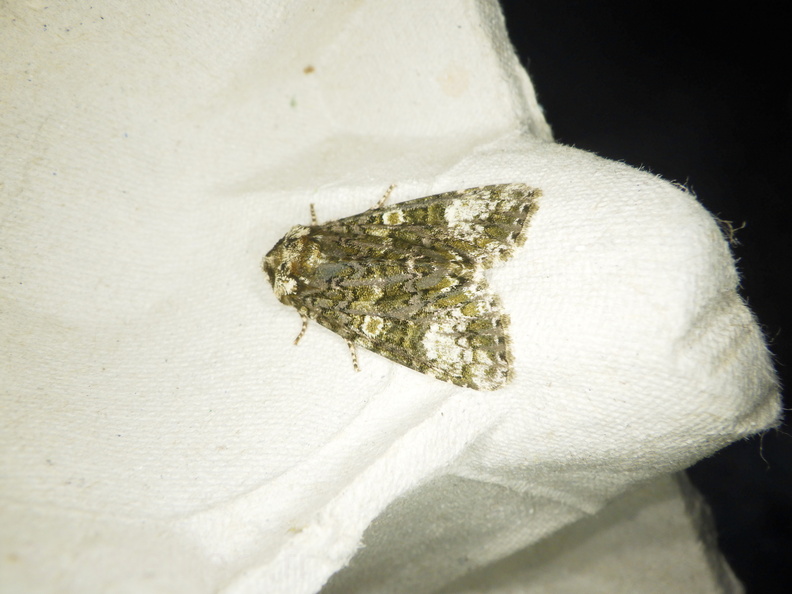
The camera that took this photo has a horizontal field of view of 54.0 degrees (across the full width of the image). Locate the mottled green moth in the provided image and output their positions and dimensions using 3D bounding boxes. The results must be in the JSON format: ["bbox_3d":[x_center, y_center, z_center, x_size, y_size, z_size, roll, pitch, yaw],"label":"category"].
[{"bbox_3d":[0.000,-0.001,0.061,0.021,0.006,0.016,6,85,-2],"label":"mottled green moth"}]

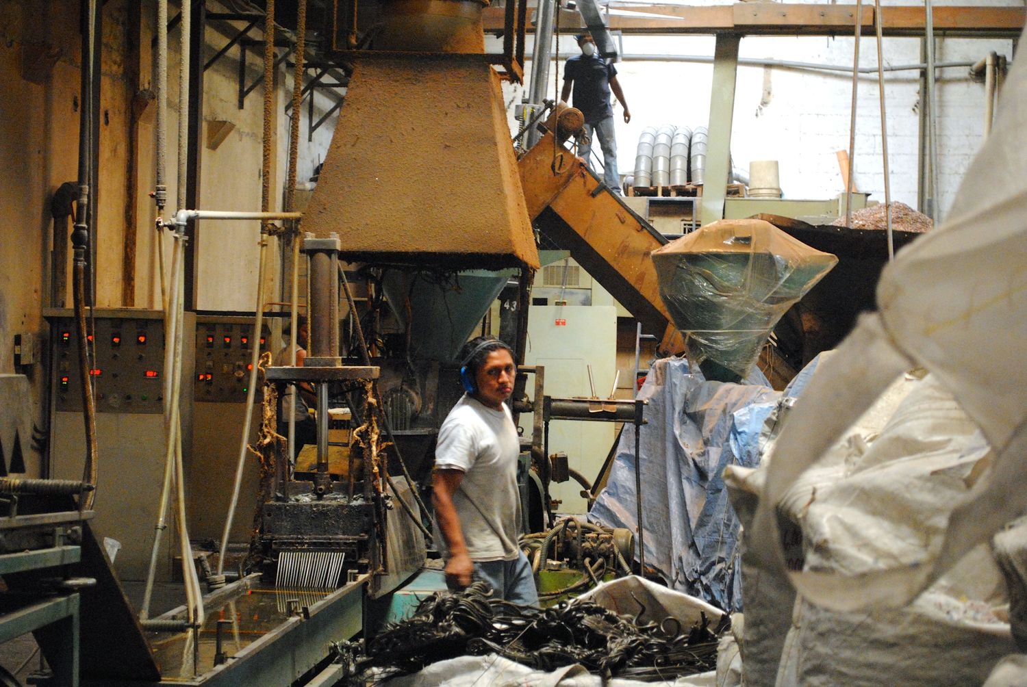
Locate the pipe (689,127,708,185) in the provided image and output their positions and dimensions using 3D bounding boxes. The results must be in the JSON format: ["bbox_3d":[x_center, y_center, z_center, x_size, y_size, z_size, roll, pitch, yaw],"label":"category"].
[{"bbox_3d":[1.919,-1.935,21.200,0.190,0.630,0.500,1,1,9],"label":"pipe"}]

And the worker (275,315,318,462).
[{"bbox_3d":[-1.577,0.625,15.400,0.440,1.670,0.460,0,2,-30],"label":"worker"}]

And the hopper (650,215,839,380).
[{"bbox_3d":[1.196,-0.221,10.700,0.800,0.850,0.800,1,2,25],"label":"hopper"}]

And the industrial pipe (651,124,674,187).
[{"bbox_3d":[1.538,-1.927,21.200,0.190,0.630,0.500,1,1,9],"label":"industrial pipe"}]

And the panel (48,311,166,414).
[{"bbox_3d":[-2.789,0.129,14.100,0.810,0.710,0.180,1,1,2],"label":"panel"}]

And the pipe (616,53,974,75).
[{"bbox_3d":[2.976,-2.954,21.700,3.800,0.190,0.090,1,1,3],"label":"pipe"}]

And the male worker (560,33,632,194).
[{"bbox_3d":[0.836,-2.332,20.900,0.680,1.700,0.420,1,1,-7],"label":"male worker"}]

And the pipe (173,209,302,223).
[{"bbox_3d":[-1.017,-0.483,7.750,0.040,0.040,1.338,1,4,13],"label":"pipe"}]

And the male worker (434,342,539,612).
[{"bbox_3d":[-0.114,0.805,8.000,0.420,1.670,0.460,2,2,35],"label":"male worker"}]

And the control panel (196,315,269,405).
[{"bbox_3d":[-2.079,0.121,15.200,0.580,0.640,0.180,1,1,2],"label":"control panel"}]

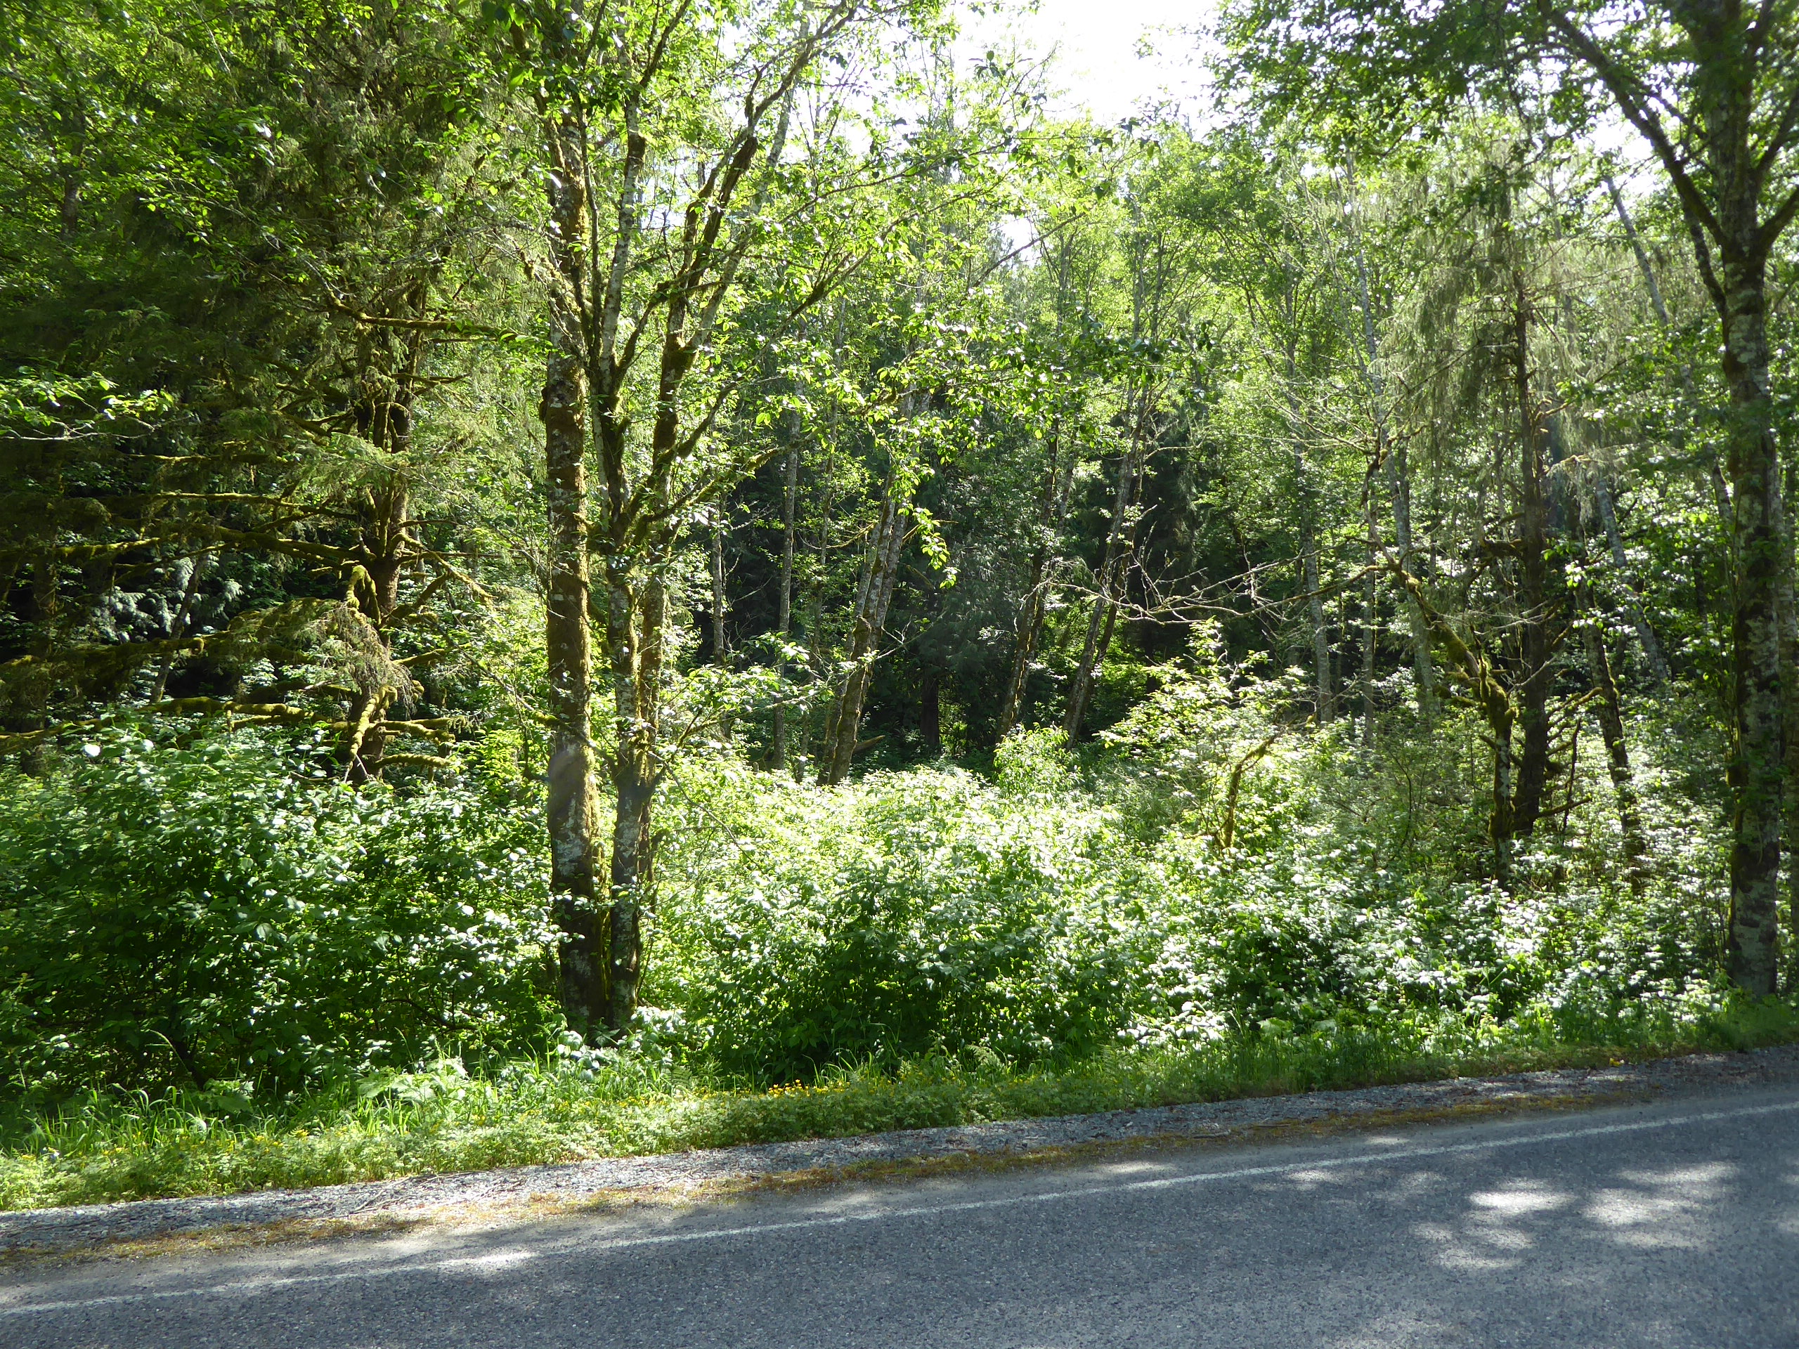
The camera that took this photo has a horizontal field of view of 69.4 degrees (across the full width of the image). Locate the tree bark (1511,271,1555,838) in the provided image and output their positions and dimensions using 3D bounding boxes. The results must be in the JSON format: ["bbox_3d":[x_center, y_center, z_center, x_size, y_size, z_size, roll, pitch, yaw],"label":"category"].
[{"bbox_3d":[7.082,-1.437,14.731,0.271,6.540,0.271,-1,-7,26],"label":"tree bark"}]

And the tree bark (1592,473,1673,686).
[{"bbox_3d":[10.296,-1.345,18.240,0.217,3.082,0.217,-17,-7,29],"label":"tree bark"}]

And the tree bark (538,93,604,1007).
[{"bbox_3d":[-2.155,-0.854,8.637,0.290,6.356,0.290,-1,-6,-14],"label":"tree bark"}]

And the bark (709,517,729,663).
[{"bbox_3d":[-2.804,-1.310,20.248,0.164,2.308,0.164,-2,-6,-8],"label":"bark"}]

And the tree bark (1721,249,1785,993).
[{"bbox_3d":[7.017,-0.533,10.714,0.417,6.201,0.417,-1,-7,33],"label":"tree bark"}]

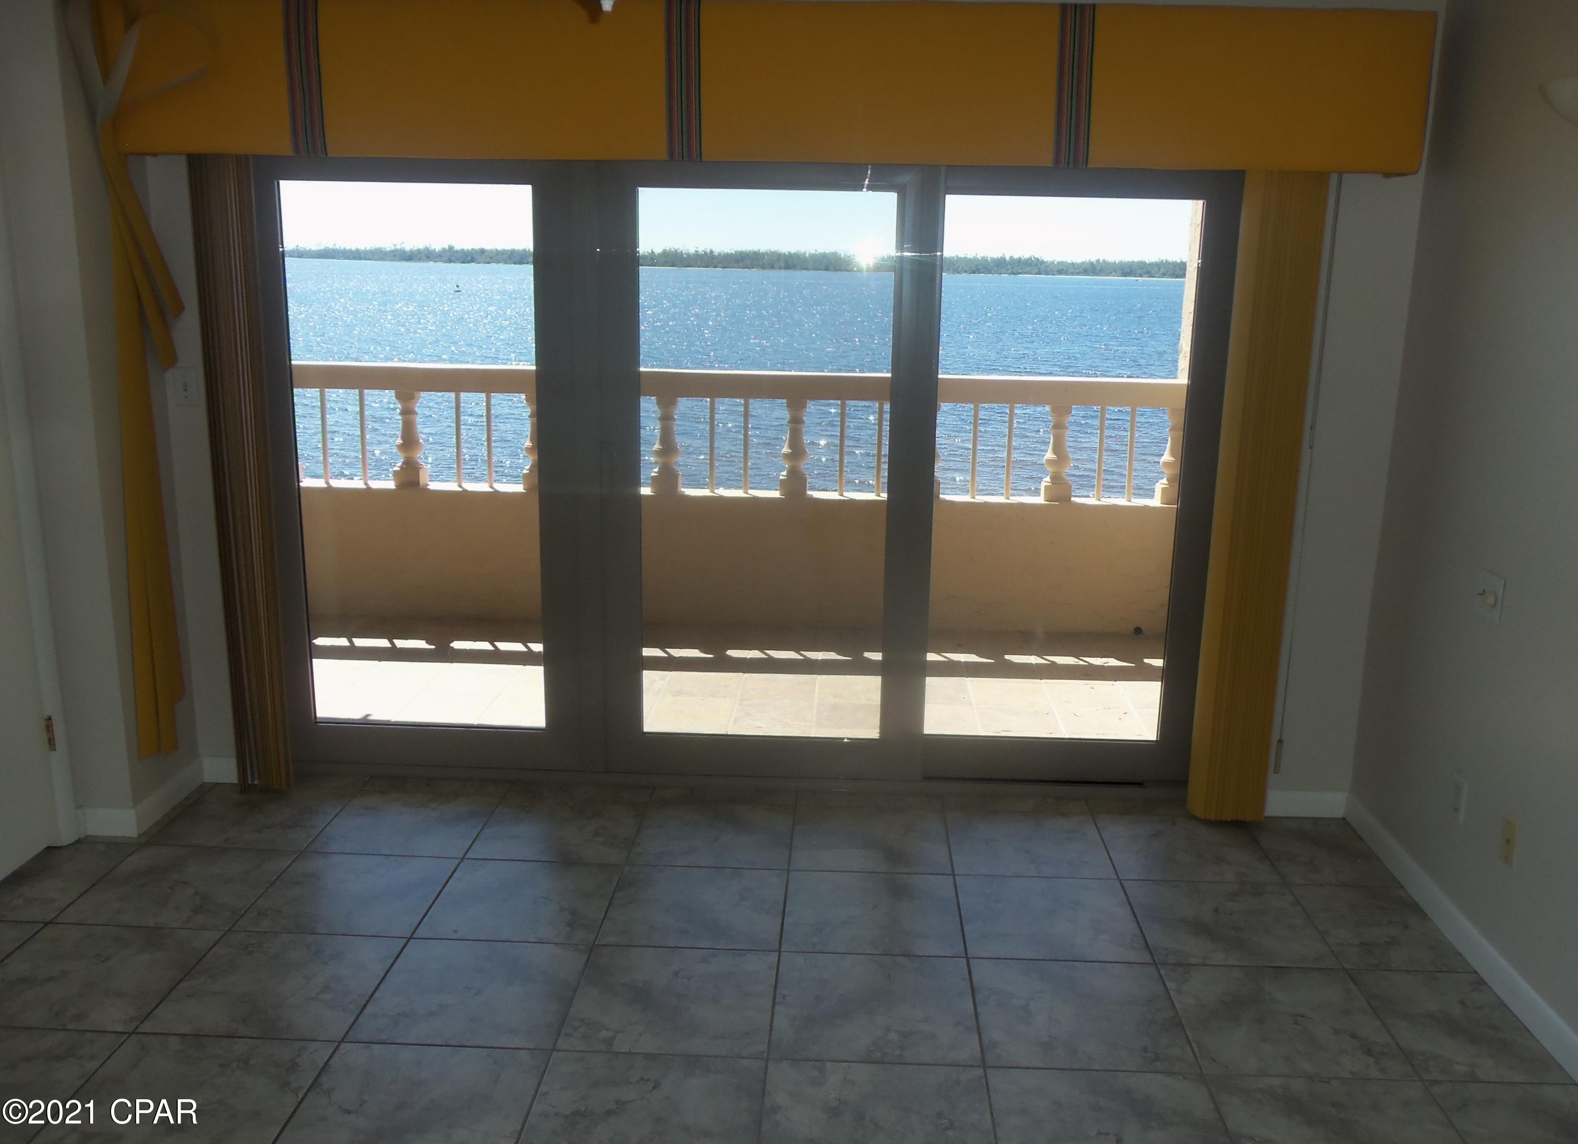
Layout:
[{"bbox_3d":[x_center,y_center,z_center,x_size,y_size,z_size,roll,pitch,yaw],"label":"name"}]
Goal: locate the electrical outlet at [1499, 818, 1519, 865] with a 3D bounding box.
[{"bbox_3d":[1.694,0.636,3.006,0.008,0.114,0.071,2,13,2],"label":"electrical outlet"}]

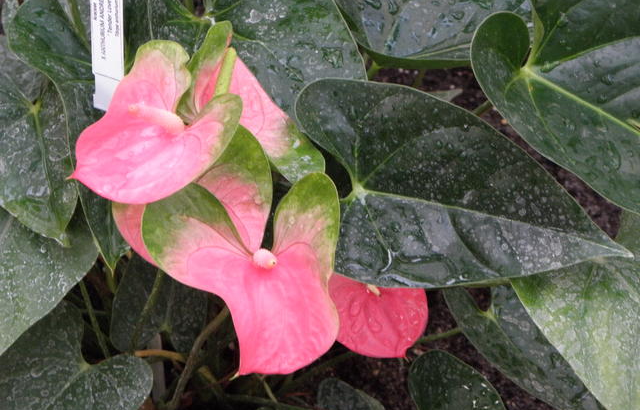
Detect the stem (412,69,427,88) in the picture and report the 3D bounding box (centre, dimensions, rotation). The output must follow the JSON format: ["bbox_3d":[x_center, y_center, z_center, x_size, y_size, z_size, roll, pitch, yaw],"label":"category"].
[{"bbox_3d":[0.071,-0.091,1.860,0.005,0.015,0.005,16,27,0],"label":"stem"}]

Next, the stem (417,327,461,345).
[{"bbox_3d":[0.083,0.091,1.790,0.033,0.006,0.006,-13,0,11],"label":"stem"}]

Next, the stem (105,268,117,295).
[{"bbox_3d":[-0.142,0.053,1.760,0.007,0.021,0.007,-15,27,0],"label":"stem"}]

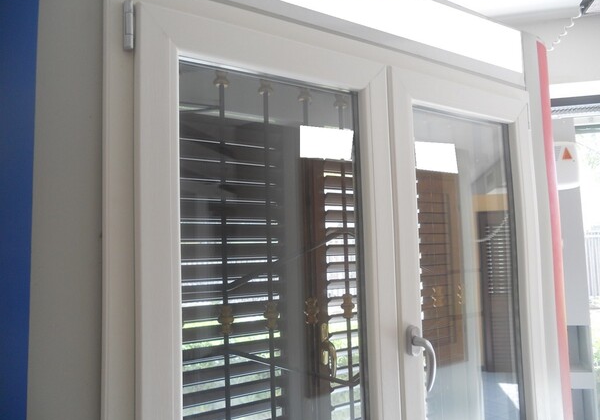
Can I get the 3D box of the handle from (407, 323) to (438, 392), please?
[{"bbox_3d":[0.295,0.358,1.127,0.031,0.149,0.064,1,-5,-34],"label":"handle"}]

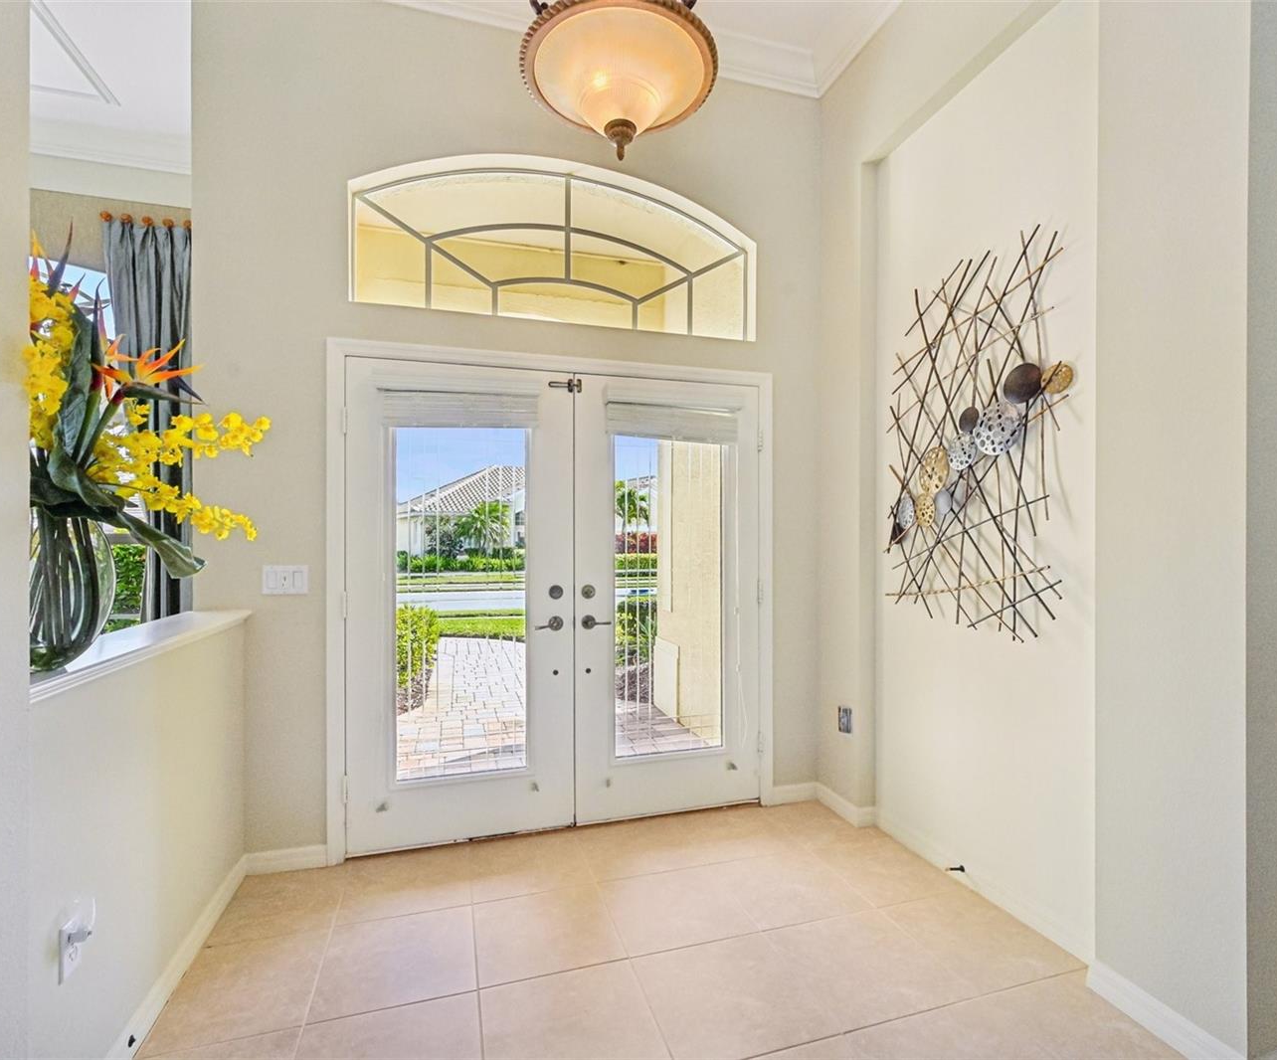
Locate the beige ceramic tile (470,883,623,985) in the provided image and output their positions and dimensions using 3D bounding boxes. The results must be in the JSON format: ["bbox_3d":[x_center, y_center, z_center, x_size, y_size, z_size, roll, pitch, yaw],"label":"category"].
[{"bbox_3d":[-0.306,1.333,2.058,0.447,0.010,0.430,0,0,-17],"label":"beige ceramic tile"}]

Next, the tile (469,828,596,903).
[{"bbox_3d":[-0.432,1.335,2.474,0.447,0.010,0.427,0,0,-17],"label":"tile"}]

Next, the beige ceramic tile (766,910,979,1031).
[{"bbox_3d":[0.687,1.333,1.903,0.447,0.010,0.430,0,0,-17],"label":"beige ceramic tile"}]

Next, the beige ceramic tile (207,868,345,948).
[{"bbox_3d":[-1.266,1.337,2.224,0.380,0.012,0.427,0,0,-17],"label":"beige ceramic tile"}]

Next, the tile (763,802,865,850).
[{"bbox_3d":[0.793,1.336,2.837,0.285,0.010,0.412,0,0,-17],"label":"tile"}]

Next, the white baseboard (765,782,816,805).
[{"bbox_3d":[0.765,1.291,3.041,0.260,0.088,0.015,0,0,-17],"label":"white baseboard"}]

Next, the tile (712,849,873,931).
[{"bbox_3d":[0.561,1.335,2.321,0.447,0.010,0.430,0,0,-17],"label":"tile"}]

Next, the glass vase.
[{"bbox_3d":[-1.280,0.120,1.330,0.240,0.345,0.240,0,0,-17],"label":"glass vase"}]

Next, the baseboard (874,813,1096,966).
[{"bbox_3d":[1.217,1.285,2.319,0.016,0.090,0.980,0,0,-17],"label":"baseboard"}]

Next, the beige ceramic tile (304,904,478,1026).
[{"bbox_3d":[-0.742,1.337,1.932,0.452,0.012,0.432,0,0,-17],"label":"beige ceramic tile"}]

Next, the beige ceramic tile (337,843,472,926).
[{"bbox_3d":[-0.869,1.337,2.354,0.452,0.012,0.447,0,0,-17],"label":"beige ceramic tile"}]

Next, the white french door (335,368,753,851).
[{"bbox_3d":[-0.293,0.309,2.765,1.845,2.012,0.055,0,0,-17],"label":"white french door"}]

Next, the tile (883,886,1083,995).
[{"bbox_3d":[1.101,1.341,2.033,0.408,0.012,0.432,0,0,-17],"label":"tile"}]

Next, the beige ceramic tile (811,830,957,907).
[{"bbox_3d":[0.962,1.335,2.442,0.380,0.010,0.430,0,0,-17],"label":"beige ceramic tile"}]

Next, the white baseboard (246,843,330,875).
[{"bbox_3d":[-1.367,1.287,2.408,0.293,0.088,0.015,0,0,-17],"label":"white baseboard"}]

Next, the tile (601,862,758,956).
[{"bbox_3d":[0.127,1.334,2.190,0.447,0.010,0.430,0,0,-17],"label":"tile"}]

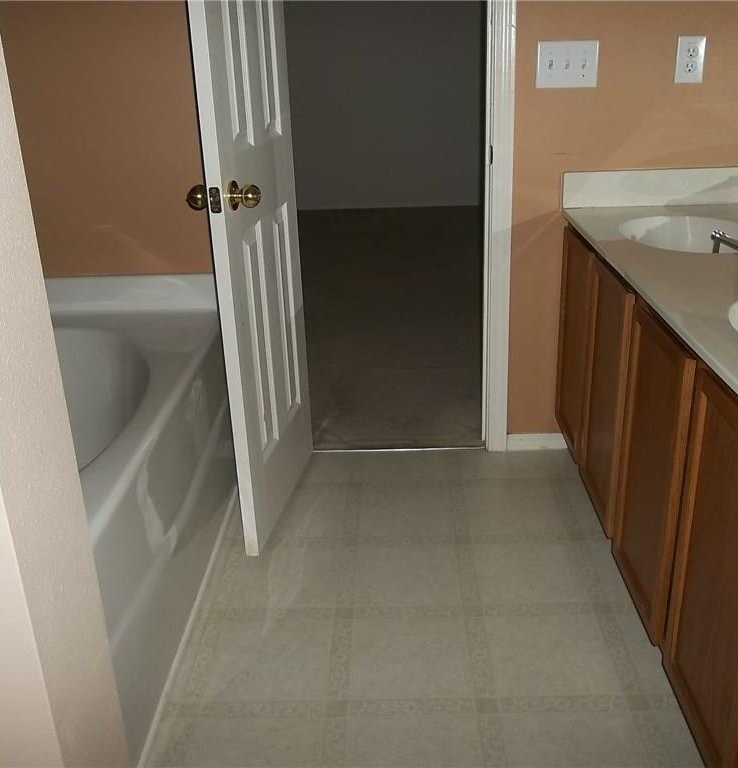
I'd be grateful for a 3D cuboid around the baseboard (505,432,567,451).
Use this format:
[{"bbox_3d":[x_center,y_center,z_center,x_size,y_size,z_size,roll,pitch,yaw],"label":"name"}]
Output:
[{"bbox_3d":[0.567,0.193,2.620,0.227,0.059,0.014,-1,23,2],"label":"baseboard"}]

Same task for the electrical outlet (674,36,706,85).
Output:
[{"bbox_3d":[0.870,-0.875,2.159,0.072,0.116,0.008,-1,23,2],"label":"electrical outlet"}]

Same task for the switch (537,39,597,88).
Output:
[{"bbox_3d":[0.540,-0.867,2.169,0.162,0.117,0.008,-1,23,2],"label":"switch"}]

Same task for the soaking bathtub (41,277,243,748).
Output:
[{"bbox_3d":[-0.957,0.258,1.873,1.040,0.623,1.500,-1,23,2],"label":"soaking bathtub"}]

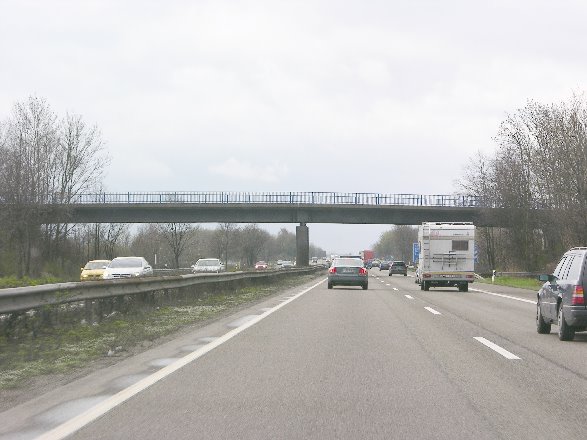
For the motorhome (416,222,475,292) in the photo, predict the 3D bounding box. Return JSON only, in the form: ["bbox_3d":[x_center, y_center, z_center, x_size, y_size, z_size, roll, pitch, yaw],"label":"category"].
[{"bbox_3d":[6.743,1.656,82.748,2.244,3.013,5.900,0,-1,2],"label":"motorhome"}]

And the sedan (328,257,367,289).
[{"bbox_3d":[2.451,2.398,82.948,1.760,1.402,4.500,0,-1,2],"label":"sedan"}]

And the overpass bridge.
[{"bbox_3d":[-1.063,1.290,170.150,46.918,7.504,7.200,0,-1,-20],"label":"overpass bridge"}]

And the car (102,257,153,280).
[{"bbox_3d":[-7.270,2.376,82.800,1.750,1.430,4.450,0,-1,2],"label":"car"}]

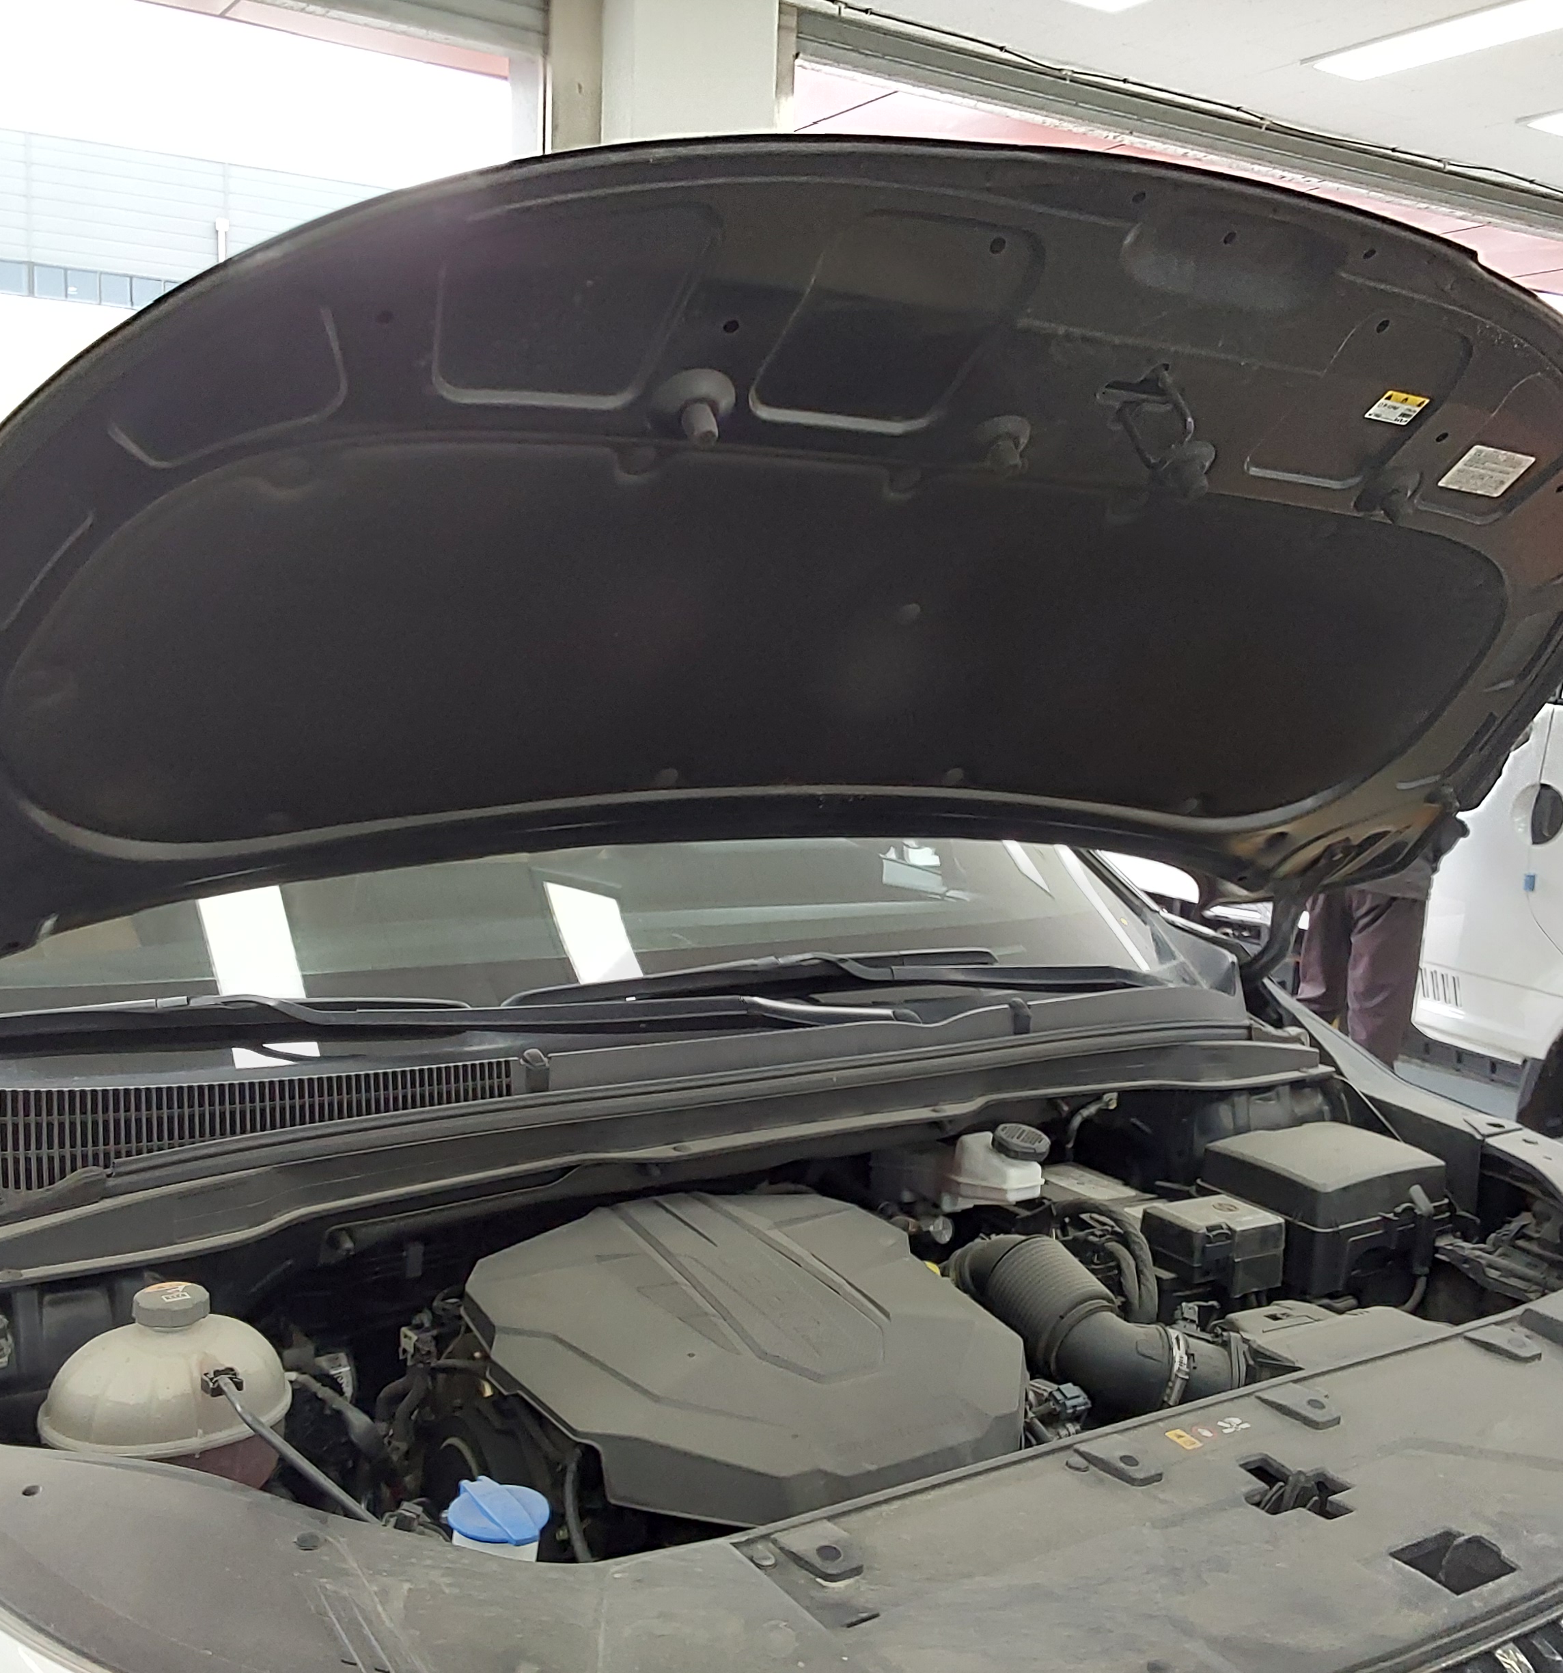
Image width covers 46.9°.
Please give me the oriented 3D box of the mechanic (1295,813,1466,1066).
[{"bbox_3d":[1.665,0.185,5.081,0.360,1.710,0.500,-2,8,-34],"label":"mechanic"}]

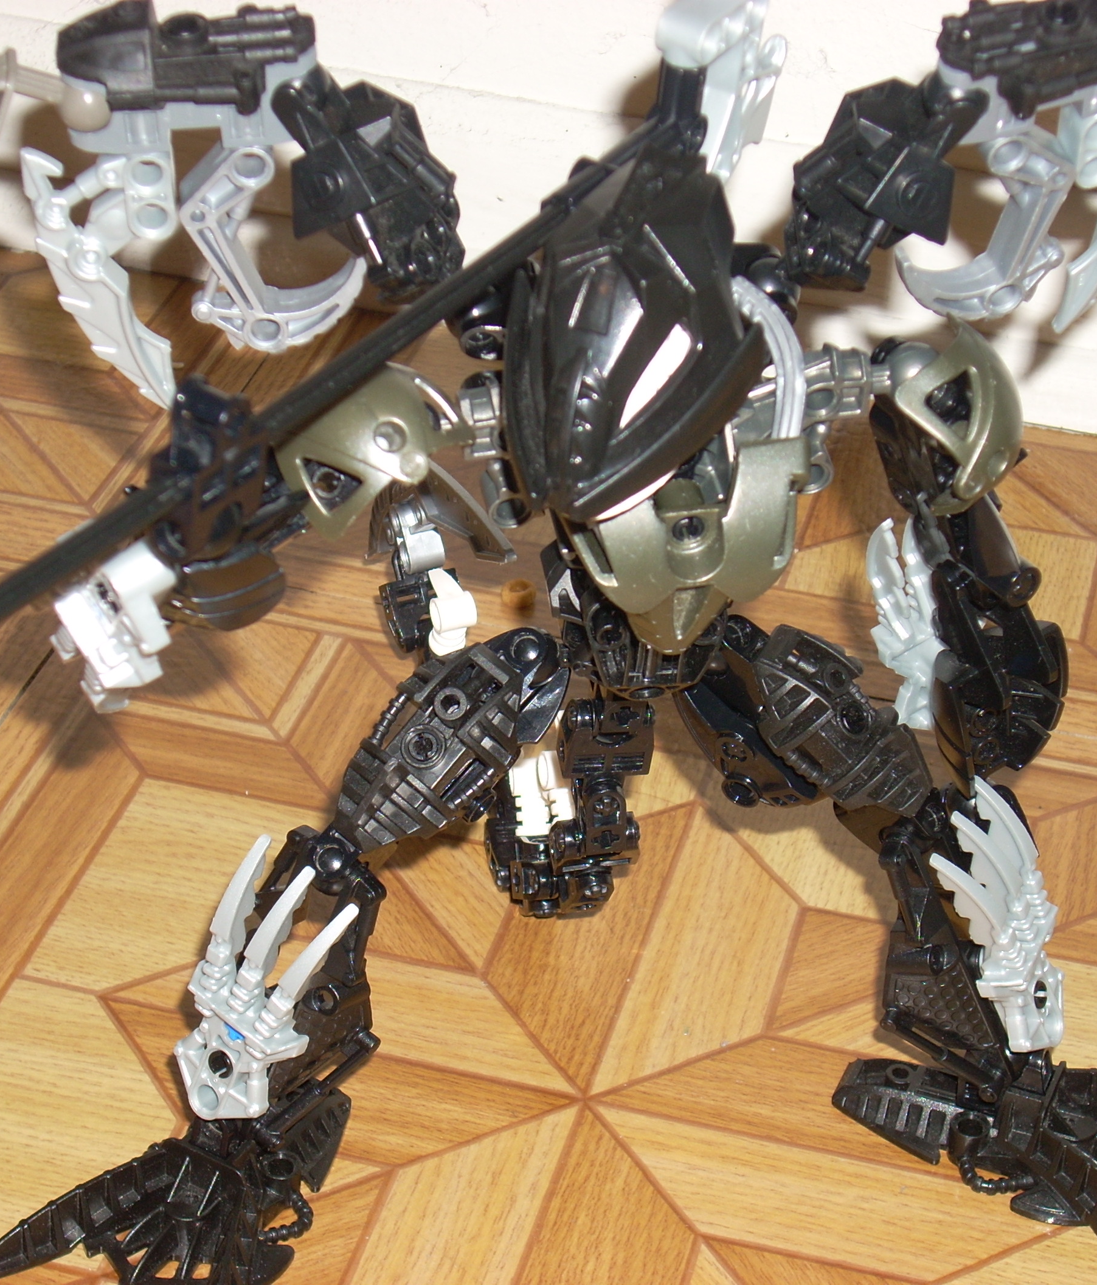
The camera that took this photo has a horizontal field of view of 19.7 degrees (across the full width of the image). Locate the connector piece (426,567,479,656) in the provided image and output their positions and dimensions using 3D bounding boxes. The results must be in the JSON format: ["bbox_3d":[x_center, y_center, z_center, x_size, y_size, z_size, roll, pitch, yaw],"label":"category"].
[{"bbox_3d":[-0.021,-0.007,0.686,0.009,0.020,0.009,-10,31,-18],"label":"connector piece"}]

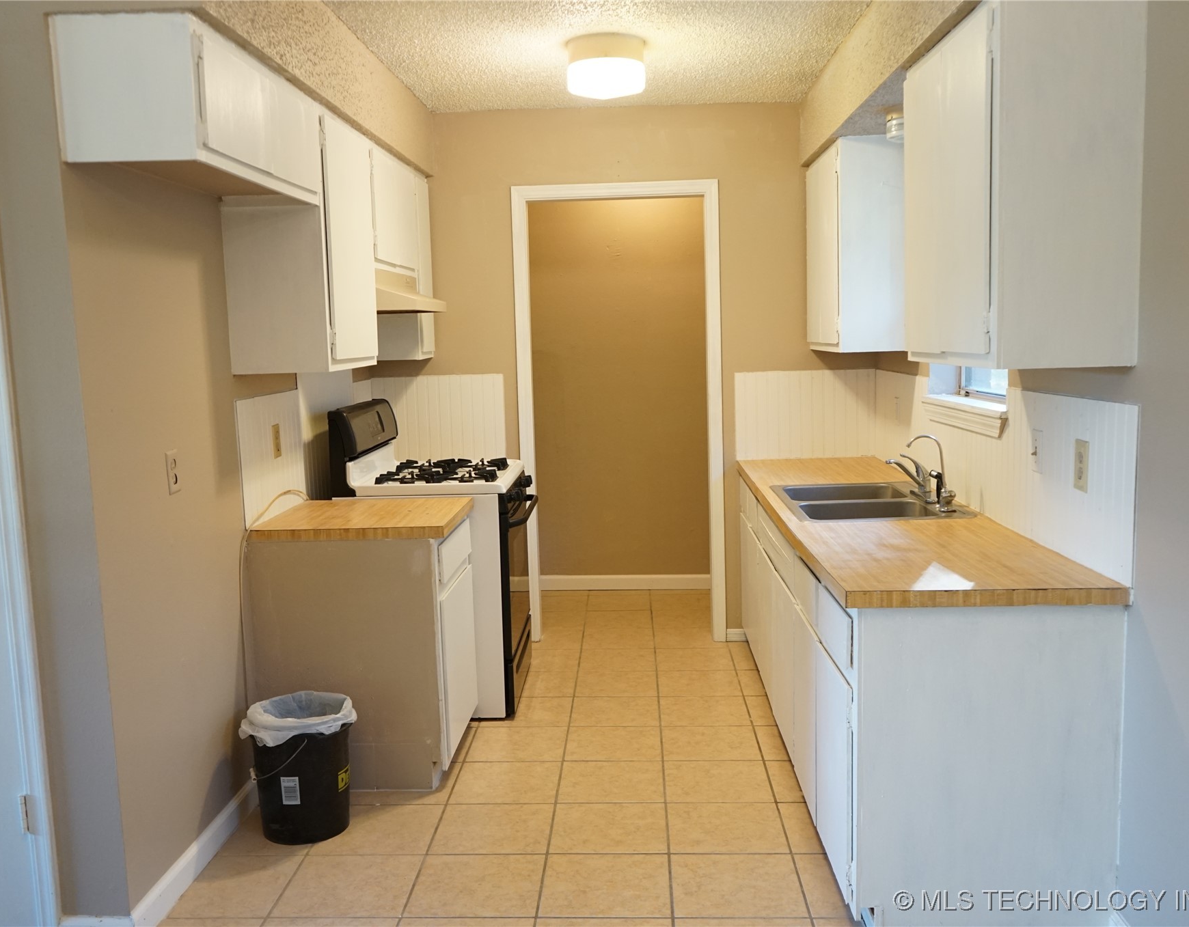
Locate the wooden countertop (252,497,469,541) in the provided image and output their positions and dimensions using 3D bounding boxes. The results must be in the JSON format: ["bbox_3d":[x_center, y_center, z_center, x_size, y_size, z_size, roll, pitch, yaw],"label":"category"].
[{"bbox_3d":[-0.773,0.188,3.732,0.618,0.037,0.609,-1,7,2],"label":"wooden countertop"}]

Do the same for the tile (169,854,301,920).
[{"bbox_3d":[-0.945,1.128,2.881,0.257,0.010,0.325,-1,7,2],"label":"tile"}]

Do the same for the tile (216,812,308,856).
[{"bbox_3d":[-0.931,1.089,3.209,0.253,0.010,0.325,-1,7,2],"label":"tile"}]

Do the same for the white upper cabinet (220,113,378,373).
[{"bbox_3d":[-0.935,-0.693,3.511,0.323,0.774,0.628,-1,7,2],"label":"white upper cabinet"}]

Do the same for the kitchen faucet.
[{"bbox_3d":[1.106,0.006,3.719,0.190,0.245,0.440,-1,7,2],"label":"kitchen faucet"}]

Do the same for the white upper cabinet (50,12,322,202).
[{"bbox_3d":[-0.970,-0.840,2.715,0.323,0.302,0.917,-1,7,2],"label":"white upper cabinet"}]

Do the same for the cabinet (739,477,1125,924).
[{"bbox_3d":[0.939,0.577,3.756,0.622,0.816,2.557,-1,7,2],"label":"cabinet"}]

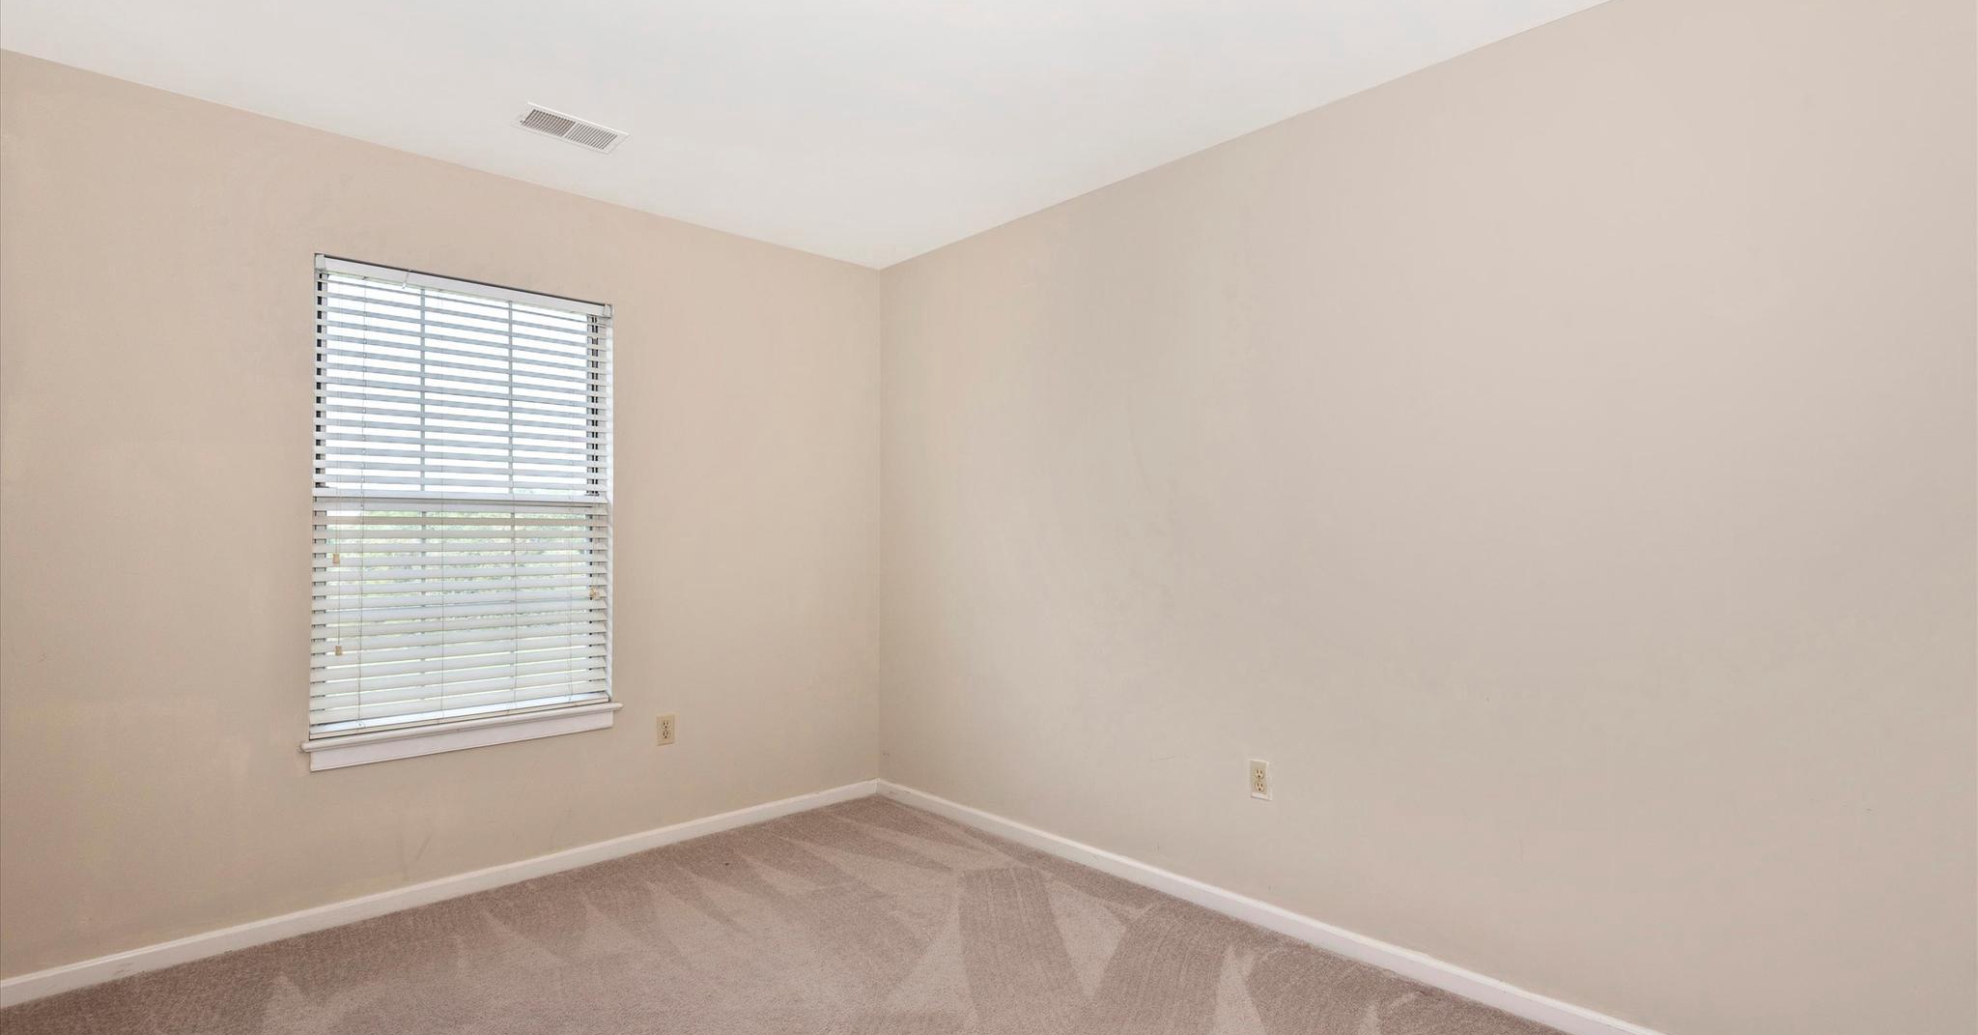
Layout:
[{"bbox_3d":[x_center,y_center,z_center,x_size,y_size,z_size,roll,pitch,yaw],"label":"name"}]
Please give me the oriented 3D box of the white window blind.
[{"bbox_3d":[-1.770,-0.012,3.050,0.925,1.590,0.120,1,-2,-43],"label":"white window blind"}]

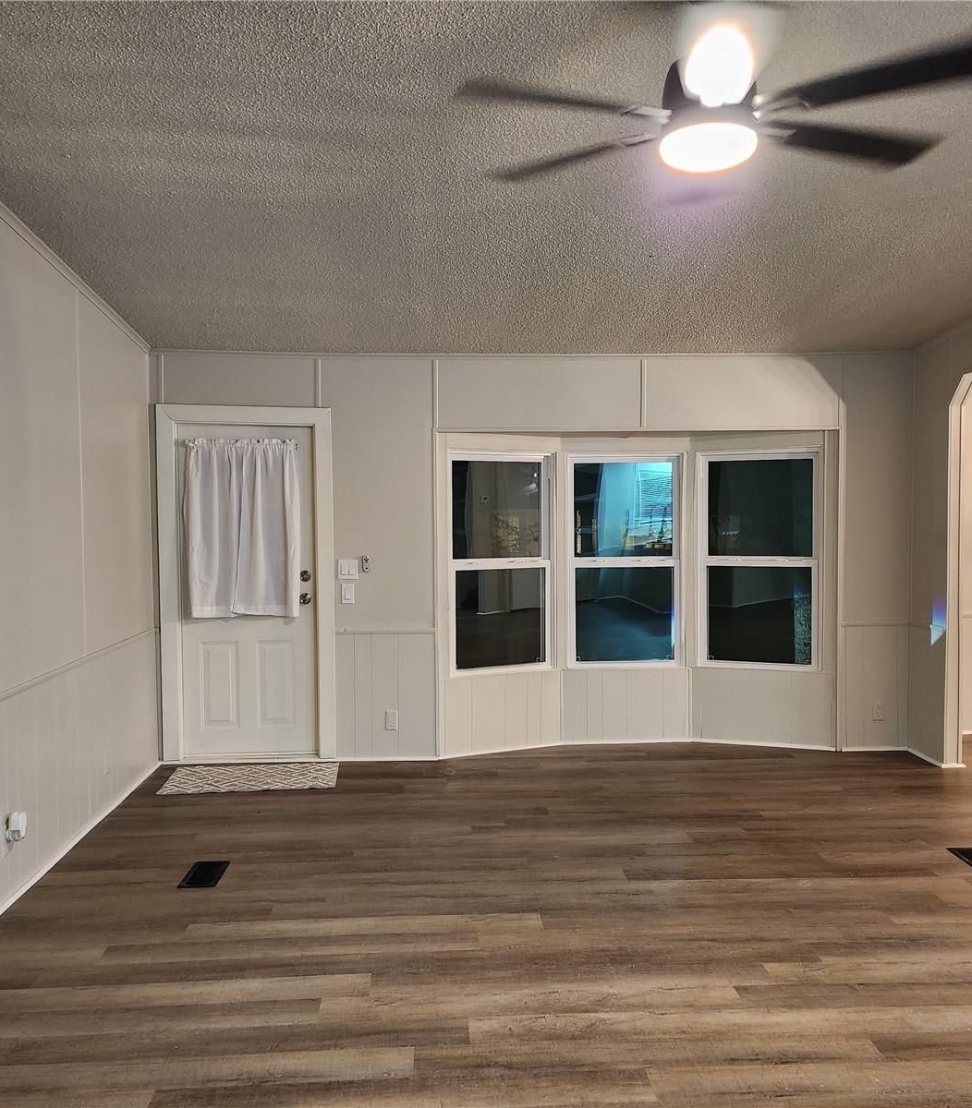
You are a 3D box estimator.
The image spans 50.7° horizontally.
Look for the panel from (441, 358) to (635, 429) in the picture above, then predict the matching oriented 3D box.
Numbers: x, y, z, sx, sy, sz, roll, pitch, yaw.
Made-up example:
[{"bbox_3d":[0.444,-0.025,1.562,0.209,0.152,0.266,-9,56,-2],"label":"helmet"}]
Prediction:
[{"bbox_3d":[0.318,-0.952,6.056,1.214,0.434,0.020,-1,2,-3],"label":"panel"}]

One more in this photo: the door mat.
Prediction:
[{"bbox_3d":[-1.293,1.241,5.713,0.931,0.010,0.572,-1,2,-6],"label":"door mat"}]

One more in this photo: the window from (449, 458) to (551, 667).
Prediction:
[{"bbox_3d":[0.094,0.049,6.255,0.704,1.304,0.070,-1,3,-25],"label":"window"}]

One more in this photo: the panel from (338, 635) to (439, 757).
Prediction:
[{"bbox_3d":[-0.586,0.841,6.072,0.596,0.754,0.020,-1,2,-3],"label":"panel"}]

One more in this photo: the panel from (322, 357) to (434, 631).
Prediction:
[{"bbox_3d":[-0.635,-0.350,6.022,0.679,1.609,0.020,-1,2,-3],"label":"panel"}]

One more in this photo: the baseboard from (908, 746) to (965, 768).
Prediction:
[{"bbox_3d":[2.654,1.194,6.048,0.125,0.024,0.453,-1,2,-3],"label":"baseboard"}]

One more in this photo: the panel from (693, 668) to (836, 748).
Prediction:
[{"bbox_3d":[1.722,0.955,6.363,0.858,0.494,0.020,0,2,17],"label":"panel"}]

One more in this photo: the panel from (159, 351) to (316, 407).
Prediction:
[{"bbox_3d":[-1.429,-1.014,5.948,0.887,0.317,0.020,-1,2,-3],"label":"panel"}]

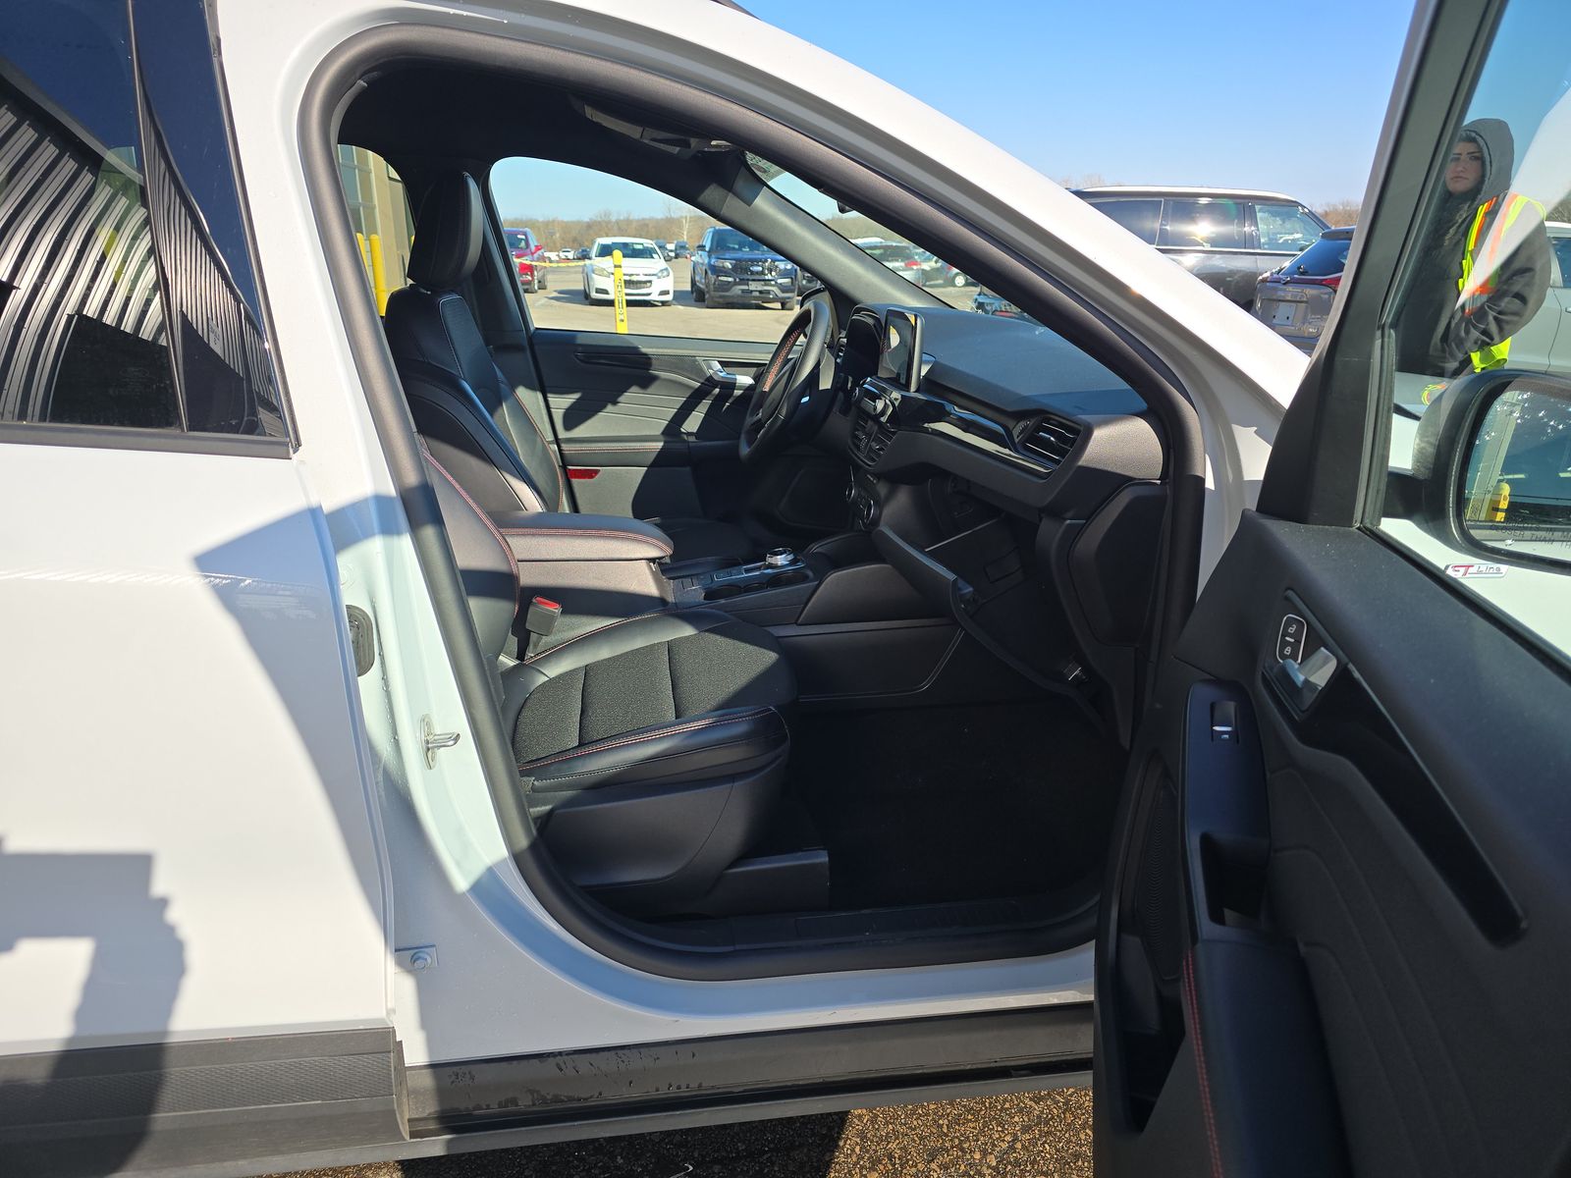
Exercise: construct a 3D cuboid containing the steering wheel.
[{"bbox_3d":[0.017,-0.435,2.253,0.110,0.375,0.375,24,13,-14],"label":"steering wheel"}]

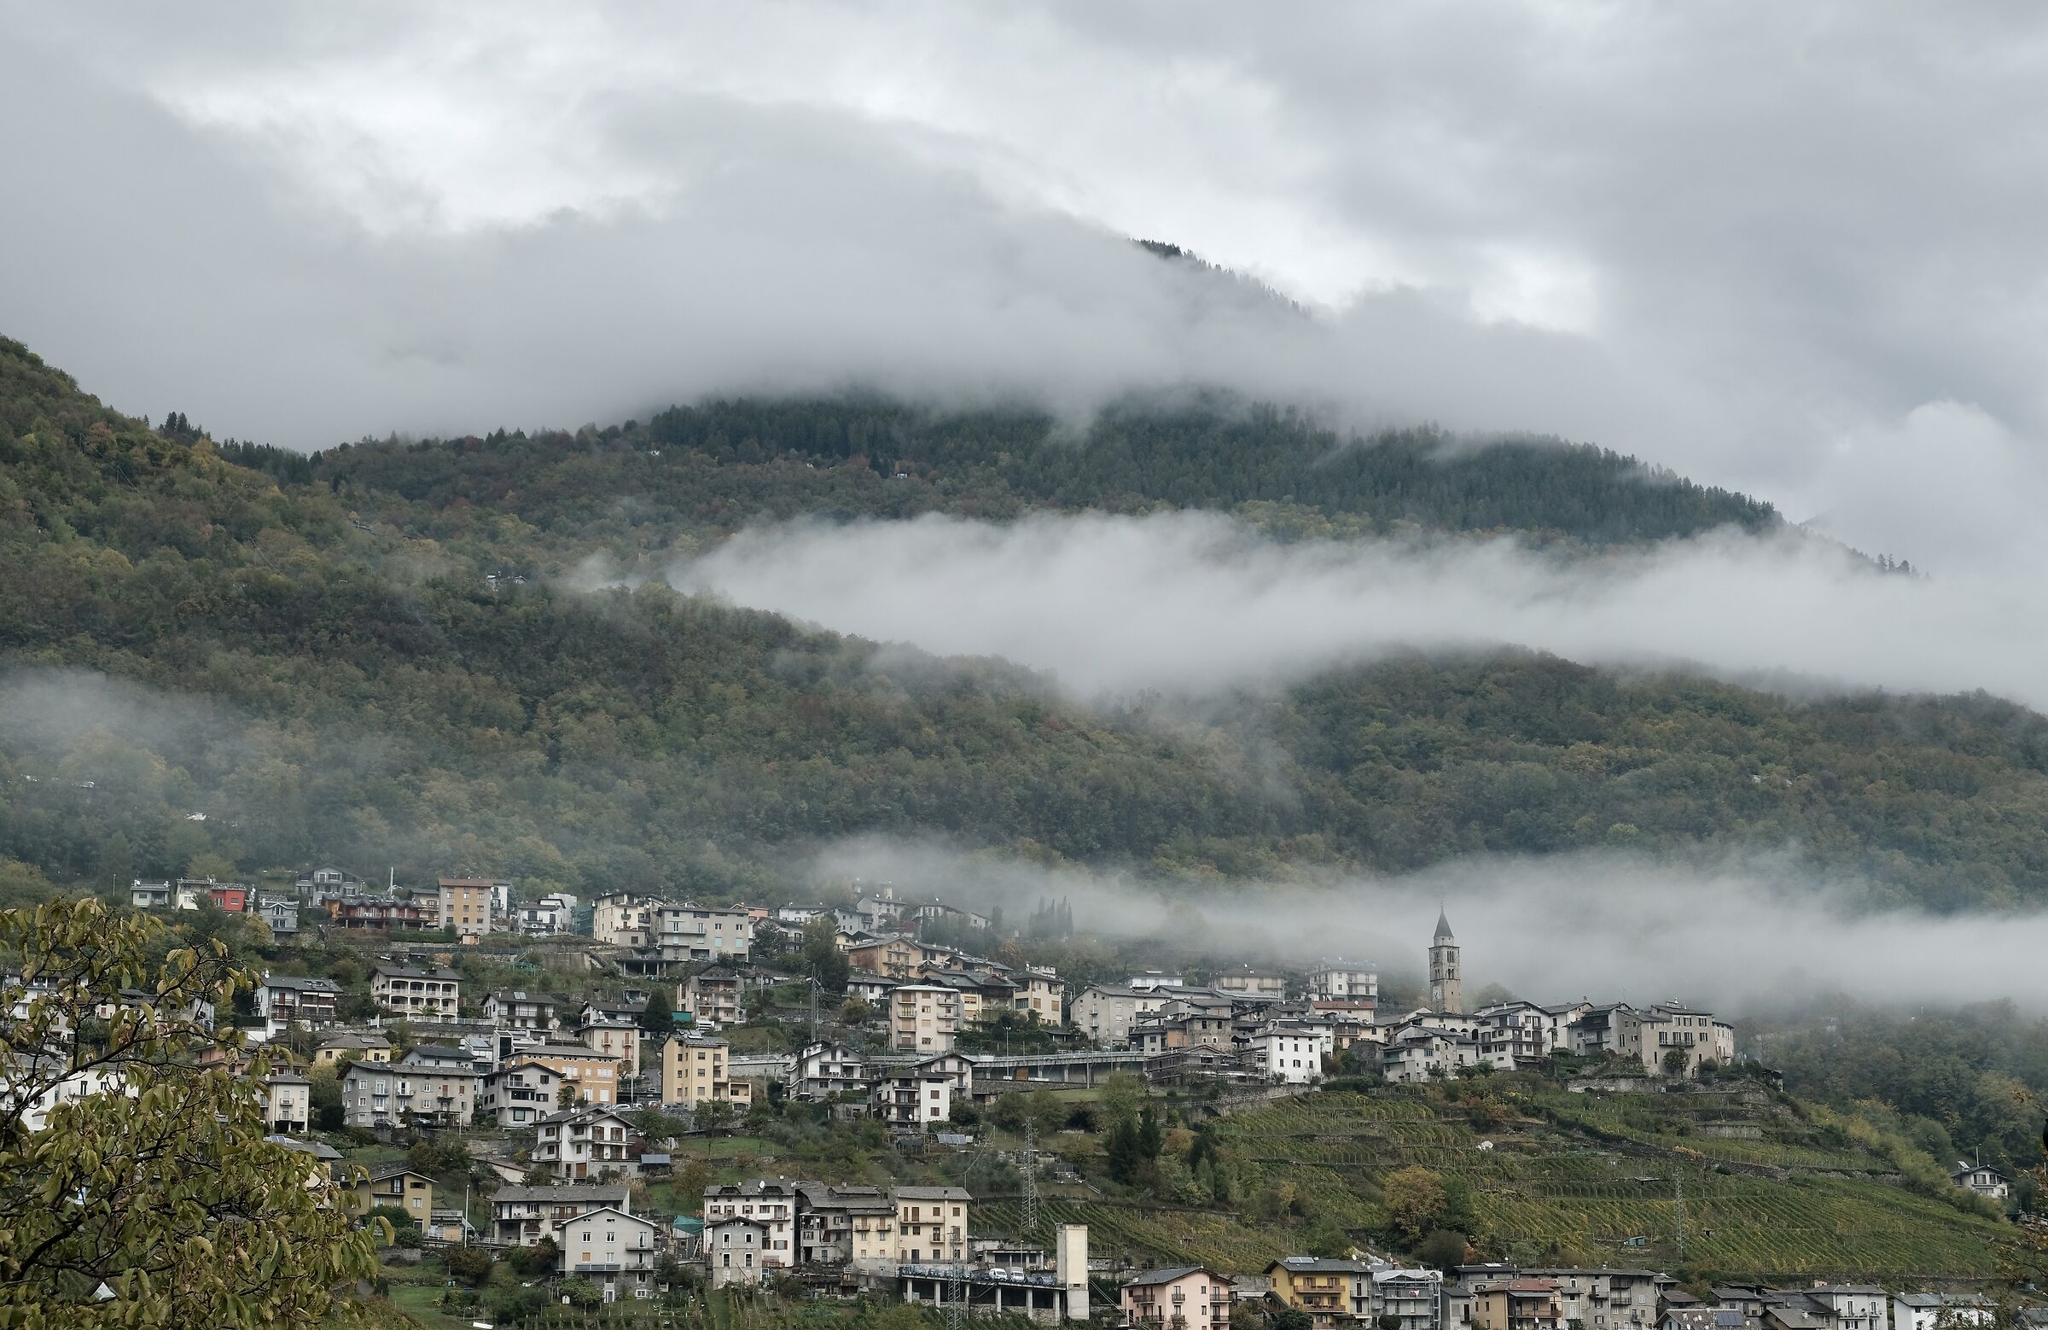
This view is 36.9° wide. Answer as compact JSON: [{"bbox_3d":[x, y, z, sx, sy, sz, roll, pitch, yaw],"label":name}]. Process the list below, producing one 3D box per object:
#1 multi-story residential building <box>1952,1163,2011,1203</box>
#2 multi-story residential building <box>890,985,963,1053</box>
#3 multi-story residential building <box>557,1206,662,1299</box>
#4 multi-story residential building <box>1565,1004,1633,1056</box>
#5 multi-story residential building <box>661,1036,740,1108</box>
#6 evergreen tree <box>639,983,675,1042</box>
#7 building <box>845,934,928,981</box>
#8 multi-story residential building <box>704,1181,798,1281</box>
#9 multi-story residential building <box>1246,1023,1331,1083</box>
[{"bbox_3d":[205.880,111.300,660.000,9.000,7.800,9.000,1,-11,-5],"label":"multi-story residential building"},{"bbox_3d":[-21.010,76.240,660.000,13.900,13.690,11.500,2,-11,-11],"label":"multi-story residential building"},{"bbox_3d":[-61.400,86.880,453.000,14.600,14.000,12.000,2,-11,-12],"label":"multi-story residential building"},{"bbox_3d":[118.880,75.830,635.000,9.000,10.100,11.500,9,-15,-40],"label":"multi-story residential building"},{"bbox_3d":[-58.510,73.070,549.970,9.800,13.130,10.000,8,-15,-35],"label":"multi-story residential building"},{"bbox_3d":[-70.590,66.960,592.000,6.100,10.800,6.100,0,-10,0],"label":"evergreen tree"},{"bbox_3d":[-33.080,70.350,738.000,13.300,10.300,14.000,6,-12,-33],"label":"building"},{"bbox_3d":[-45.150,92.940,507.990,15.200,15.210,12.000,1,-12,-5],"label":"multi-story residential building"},{"bbox_3d":[51.510,75.470,598.000,12.800,10.750,11.000,5,-12,-24],"label":"multi-story residential building"}]

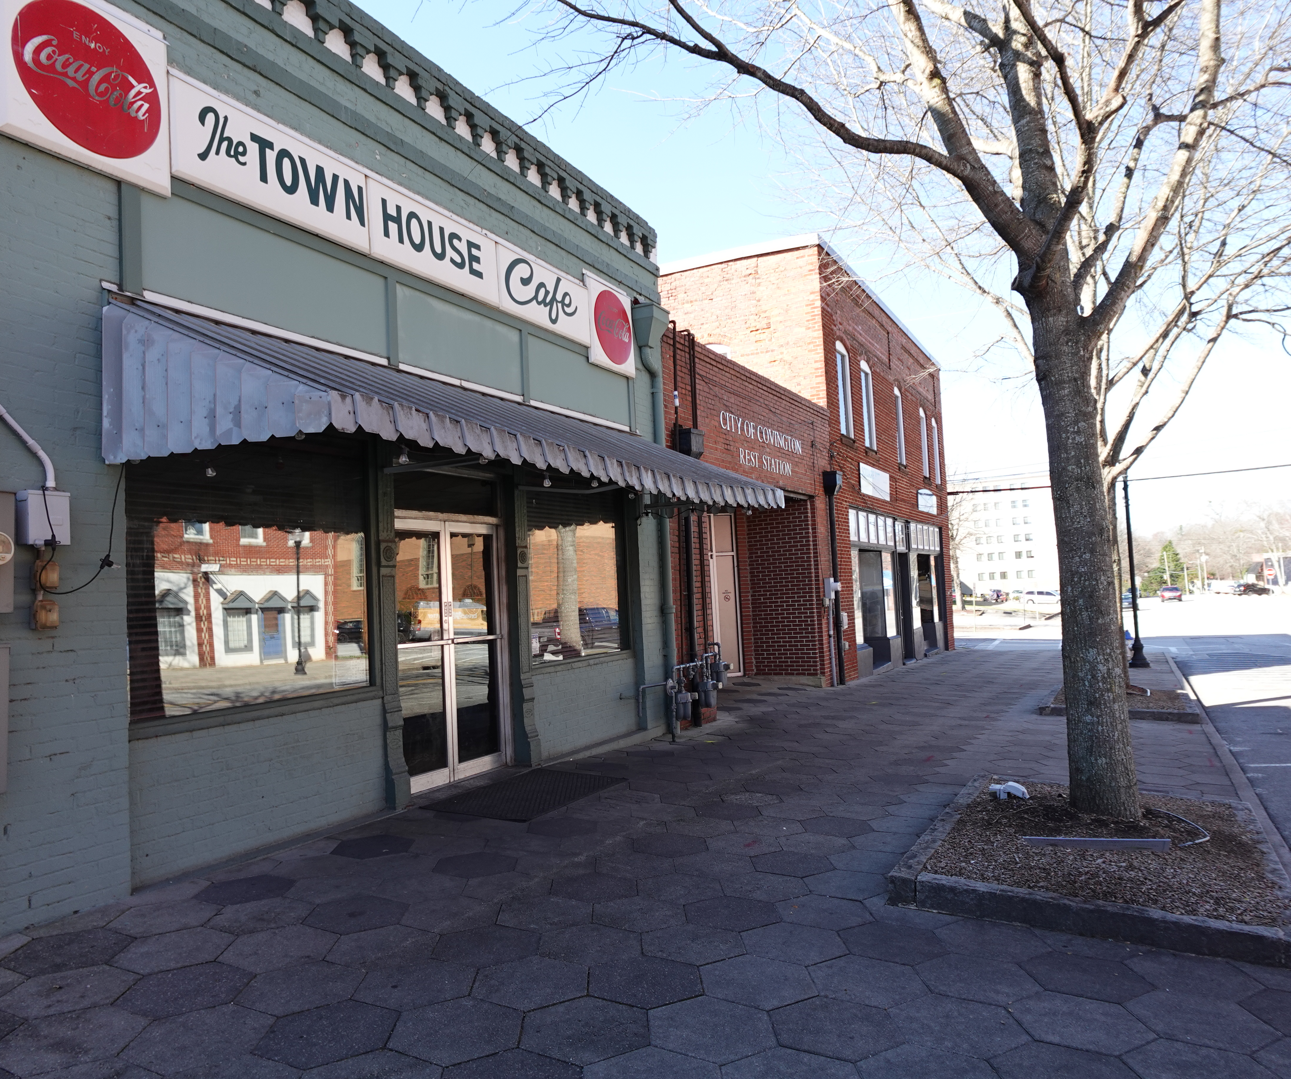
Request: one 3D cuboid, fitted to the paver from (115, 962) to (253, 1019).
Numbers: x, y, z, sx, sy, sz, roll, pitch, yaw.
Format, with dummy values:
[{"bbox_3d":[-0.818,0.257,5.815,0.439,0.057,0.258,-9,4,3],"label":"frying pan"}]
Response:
[{"bbox_3d":[-1.839,1.829,3.603,0.457,0.060,0.520,0,-3,-2],"label":"paver"}]

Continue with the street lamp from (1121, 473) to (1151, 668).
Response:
[{"bbox_3d":[10.894,0.535,20.140,0.480,4.600,0.480,-5,-4,28],"label":"street lamp"}]

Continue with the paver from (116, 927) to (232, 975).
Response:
[{"bbox_3d":[-2.083,1.844,3.986,0.455,0.060,0.525,0,-4,-2],"label":"paver"}]

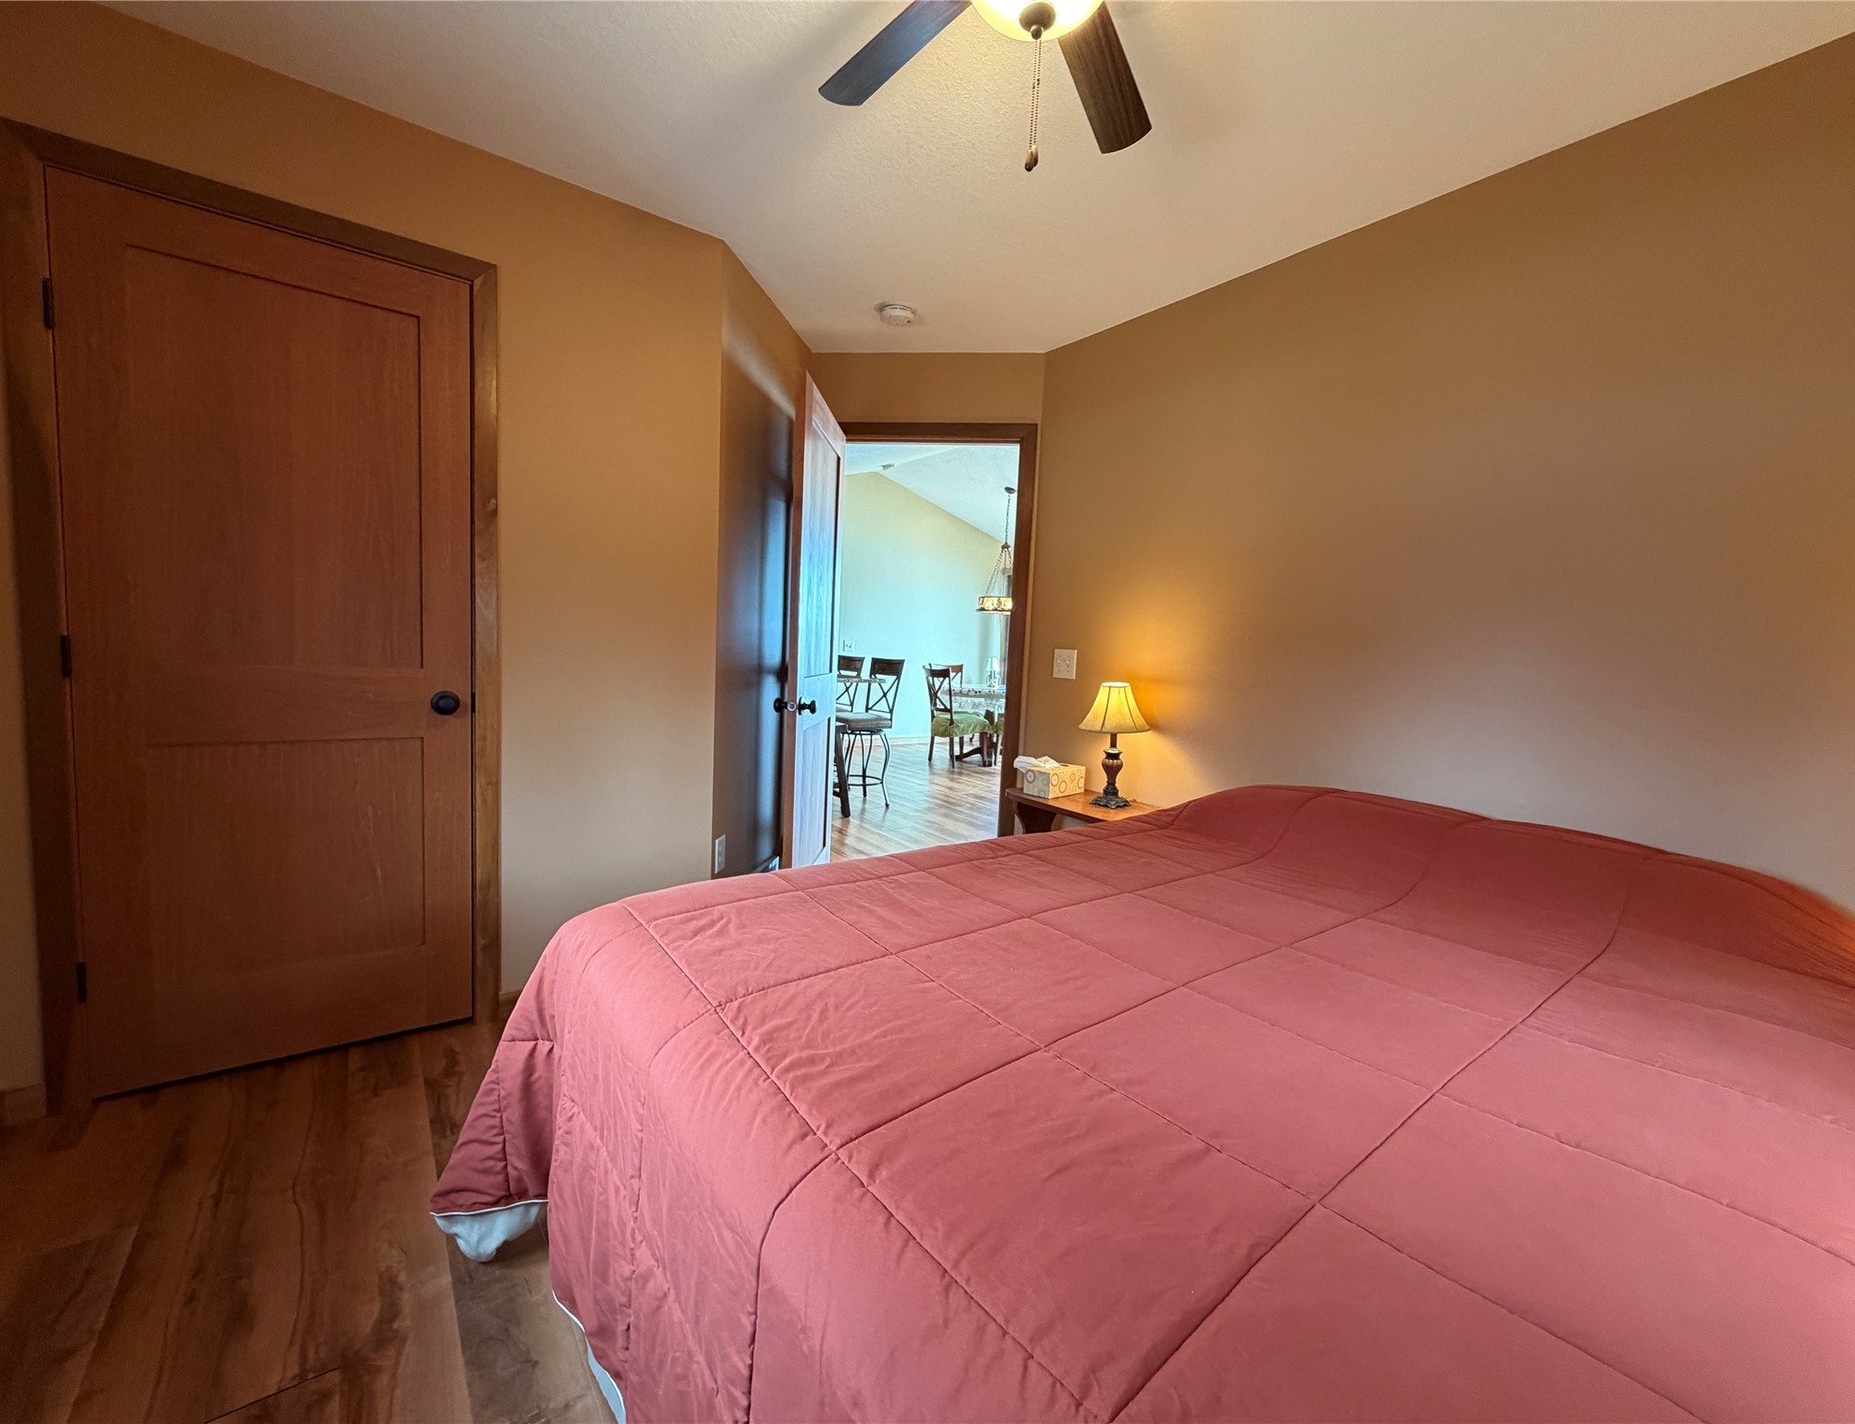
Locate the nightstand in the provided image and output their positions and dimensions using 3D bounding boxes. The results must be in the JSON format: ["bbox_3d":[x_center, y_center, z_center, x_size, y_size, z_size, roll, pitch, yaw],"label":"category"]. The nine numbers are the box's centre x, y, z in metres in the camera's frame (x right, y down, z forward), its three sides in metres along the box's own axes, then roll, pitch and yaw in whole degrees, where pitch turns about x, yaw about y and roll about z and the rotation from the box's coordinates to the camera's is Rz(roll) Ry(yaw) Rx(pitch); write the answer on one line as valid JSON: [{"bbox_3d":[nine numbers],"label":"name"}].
[{"bbox_3d":[0.587,0.625,2.906,0.360,0.583,0.630,-1,6,-37],"label":"nightstand"}]

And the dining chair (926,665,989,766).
[{"bbox_3d":[0.286,0.043,7.511,0.510,0.955,0.455,-1,6,-37],"label":"dining chair"}]

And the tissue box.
[{"bbox_3d":[0.502,0.269,3.010,0.230,0.100,0.120,-2,7,-44],"label":"tissue box"}]

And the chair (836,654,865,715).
[{"bbox_3d":[-0.812,0.077,5.996,0.490,1.040,0.440,-1,6,-37],"label":"chair"}]

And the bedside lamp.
[{"bbox_3d":[0.690,0.118,2.828,0.270,0.450,0.270,-1,6,-37],"label":"bedside lamp"}]

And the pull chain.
[{"bbox_3d":[0.170,-0.968,1.222,0.026,0.207,0.026,3,5,8],"label":"pull chain"}]

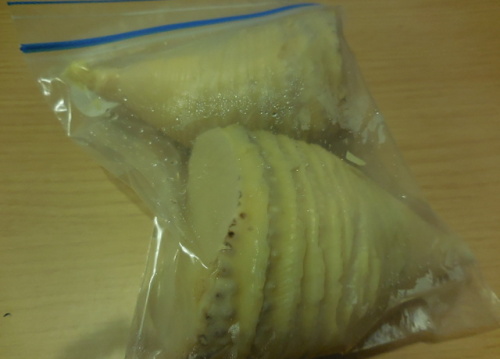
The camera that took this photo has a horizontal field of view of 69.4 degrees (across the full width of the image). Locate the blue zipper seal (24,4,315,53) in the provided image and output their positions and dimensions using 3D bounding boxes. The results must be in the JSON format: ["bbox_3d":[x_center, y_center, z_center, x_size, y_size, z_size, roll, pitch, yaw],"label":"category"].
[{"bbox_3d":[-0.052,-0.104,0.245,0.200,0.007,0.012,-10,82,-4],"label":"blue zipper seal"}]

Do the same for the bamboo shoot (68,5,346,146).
[{"bbox_3d":[-0.033,-0.067,0.237,0.183,0.085,0.085,3,50,6],"label":"bamboo shoot"}]

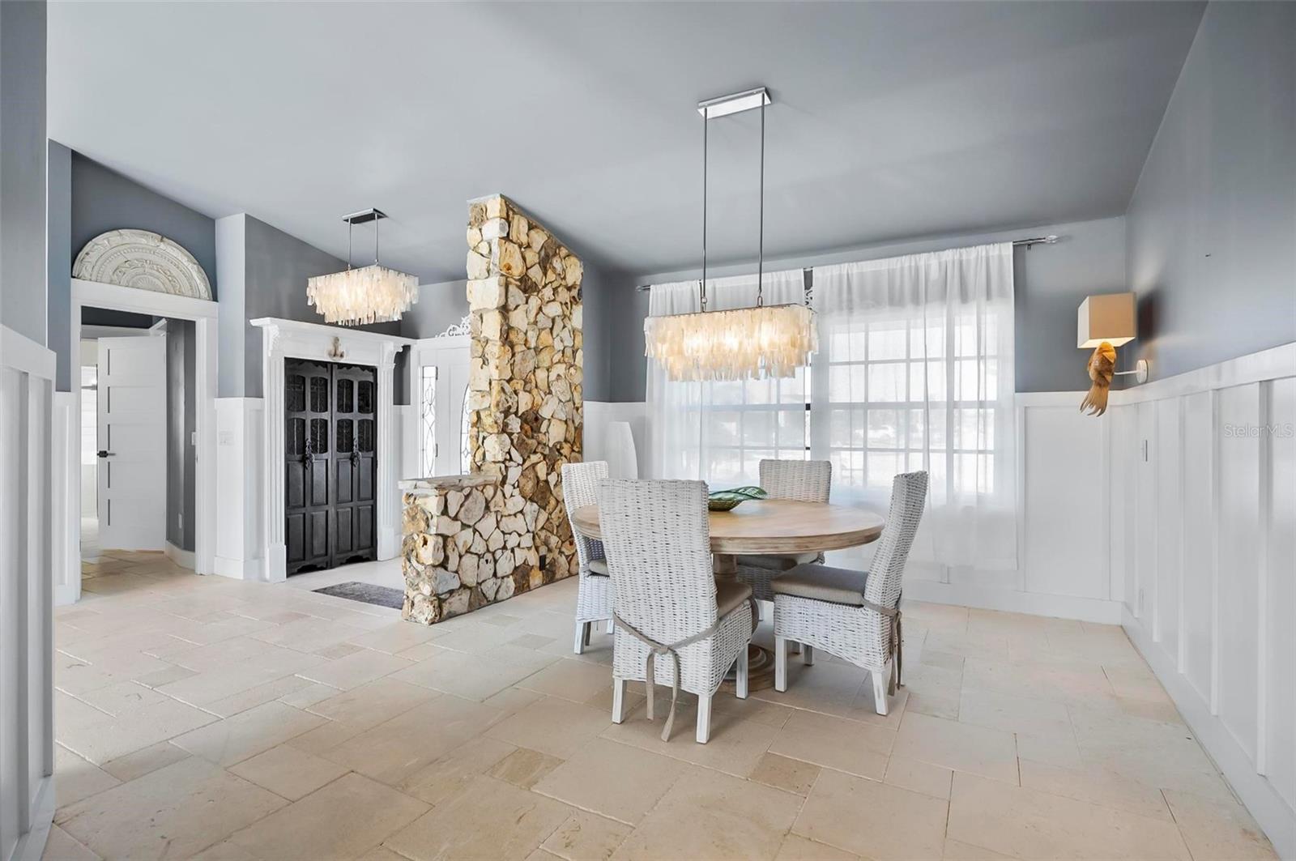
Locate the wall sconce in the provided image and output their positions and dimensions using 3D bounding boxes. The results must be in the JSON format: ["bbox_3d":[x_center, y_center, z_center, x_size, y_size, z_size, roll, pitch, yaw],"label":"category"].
[{"bbox_3d":[2.508,-0.385,3.290,0.270,0.620,0.410,0,0,29],"label":"wall sconce"}]

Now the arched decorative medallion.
[{"bbox_3d":[-3.847,-1.315,4.739,0.060,0.470,0.900,0,0,29],"label":"arched decorative medallion"}]

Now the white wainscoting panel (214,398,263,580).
[{"bbox_3d":[-3.383,0.465,5.044,0.460,1.450,0.170,0,0,29],"label":"white wainscoting panel"}]

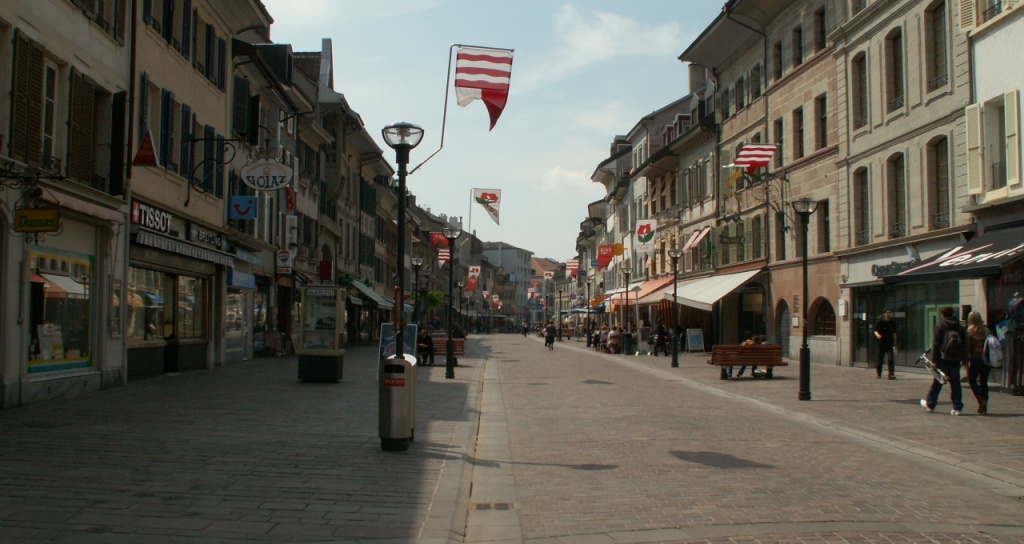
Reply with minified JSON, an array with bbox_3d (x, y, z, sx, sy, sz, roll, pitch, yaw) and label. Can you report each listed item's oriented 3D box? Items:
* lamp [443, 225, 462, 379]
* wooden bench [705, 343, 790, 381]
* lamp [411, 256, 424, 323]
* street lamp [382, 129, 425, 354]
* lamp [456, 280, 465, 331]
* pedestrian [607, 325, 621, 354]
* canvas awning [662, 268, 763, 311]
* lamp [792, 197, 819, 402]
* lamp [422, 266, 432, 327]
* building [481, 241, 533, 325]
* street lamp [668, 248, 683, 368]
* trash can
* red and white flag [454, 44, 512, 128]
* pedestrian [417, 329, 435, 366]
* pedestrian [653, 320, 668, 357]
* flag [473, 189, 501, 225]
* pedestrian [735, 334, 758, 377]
[{"bbox_3d":[-1.560,0.816,27.050,0.510,3.950,0.510,0,-3,0],"label":"lamp"},{"bbox_3d":[6.211,2.406,27.322,1.920,0.880,0.900,0,-3,-2],"label":"wooden bench"},{"bbox_3d":[-3.860,1.498,41.901,0.480,3.970,0.480,0,-3,0],"label":"lamp"},{"bbox_3d":[-1.332,0.159,12.650,0.510,3.950,0.510,0,-3,0],"label":"street lamp"},{"bbox_3d":[-3.305,2.673,67.101,0.480,3.970,0.480,0,-3,0],"label":"lamp"},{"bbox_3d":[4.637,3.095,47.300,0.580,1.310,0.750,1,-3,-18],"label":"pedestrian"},{"bbox_3d":[9.250,0.950,47.600,2.400,1.800,7.400,0,-3,-4],"label":"canvas awning"},{"bbox_3d":[5.694,0.539,20.100,0.500,3.950,0.500,0,-3,0],"label":"lamp"},{"bbox_3d":[-4.023,1.810,49.000,0.500,3.950,0.500,0,-3,0],"label":"lamp"},{"bbox_3d":[-3.000,2.500,206.000,12.000,17.200,14.500,0,-3,12],"label":"building"},{"bbox_3d":[5.487,1.214,34.801,0.480,3.950,0.480,0,-3,0],"label":"street lamp"},{"bbox_3d":[-1.398,1.588,12.778,0.410,1.100,0.850,0,-3,-2],"label":"trash can"},{"bbox_3d":[-0.343,-2.251,12.700,0.700,1.030,0.150,0,-3,-5],"label":"red and white flag"},{"bbox_3d":[-3.016,2.632,36.100,0.600,1.280,0.800,0,-3,3],"label":"pedestrian"},{"bbox_3d":[6.576,2.902,45.700,0.550,1.670,0.550,-2,-3,30],"label":"pedestrian"},{"bbox_3d":[-0.677,-1.740,27.500,0.740,0.960,0.150,0,-3,-2],"label":"flag"},{"bbox_3d":[6.514,2.287,28.700,0.580,1.260,0.800,0,-3,-2],"label":"pedestrian"}]

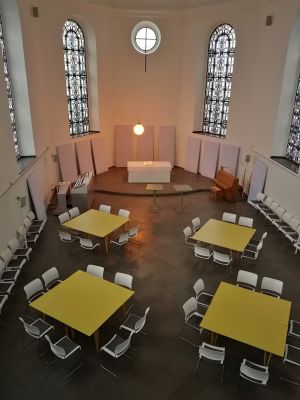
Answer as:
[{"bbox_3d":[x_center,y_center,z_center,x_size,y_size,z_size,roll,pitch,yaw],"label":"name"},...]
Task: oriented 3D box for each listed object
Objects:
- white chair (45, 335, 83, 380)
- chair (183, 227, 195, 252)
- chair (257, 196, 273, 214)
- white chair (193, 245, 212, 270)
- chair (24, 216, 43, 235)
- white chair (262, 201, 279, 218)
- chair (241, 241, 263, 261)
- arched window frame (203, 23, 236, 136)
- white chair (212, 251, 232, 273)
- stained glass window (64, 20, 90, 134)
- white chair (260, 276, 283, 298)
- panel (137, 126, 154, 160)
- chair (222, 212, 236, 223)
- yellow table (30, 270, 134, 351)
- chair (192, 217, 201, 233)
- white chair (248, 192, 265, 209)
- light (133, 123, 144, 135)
[{"bbox_3d":[-1.632,2.851,5.957,0.500,0.830,0.510,16,25,33],"label":"white chair"},{"bbox_3d":[1.406,1.386,10.322,0.530,0.830,0.500,12,24,27],"label":"chair"},{"bbox_3d":[4.820,0.356,13.193,0.530,0.830,0.500,-2,21,-7],"label":"chair"},{"bbox_3d":[1.640,1.710,9.482,0.500,0.830,0.530,12,23,26],"label":"white chair"},{"bbox_3d":[-3.893,1.038,10.567,0.510,0.830,0.500,0,21,-4],"label":"chair"},{"bbox_3d":[4.722,0.527,12.324,0.510,0.830,0.500,-2,21,-7],"label":"white chair"},{"bbox_3d":[3.106,1.712,9.544,0.530,0.830,0.500,11,23,24],"label":"chair"},{"bbox_3d":[3.676,-6.274,16.676,0.120,5.516,1.720,-15,26,-36],"label":"arched window frame"},{"bbox_3d":[2.081,1.775,8.943,0.500,0.830,0.510,12,24,27],"label":"white chair"},{"bbox_3d":[-4.208,-6.840,17.911,0.150,6.000,1.600,17,26,36],"label":"stained glass window"},{"bbox_3d":[2.957,2.459,7.704,0.490,0.816,0.520,11,23,23],"label":"white chair"},{"bbox_3d":[-0.267,-3.222,18.945,0.970,2.450,0.080,0,17,-2],"label":"panel"},{"bbox_3d":[2.862,0.974,11.574,0.490,0.816,0.520,12,23,26],"label":"chair"},{"bbox_3d":[-1.454,2.508,6.986,1.650,0.740,1.547,13,24,28],"label":"yellow table"},{"bbox_3d":[1.798,1.121,11.038,0.530,0.830,0.500,15,25,32],"label":"chair"},{"bbox_3d":[4.850,0.171,14.233,0.510,0.800,0.510,-5,21,-15],"label":"white chair"},{"bbox_3d":[-0.559,-3.472,15.301,0.510,0.550,0.510,1,21,0],"label":"light"}]

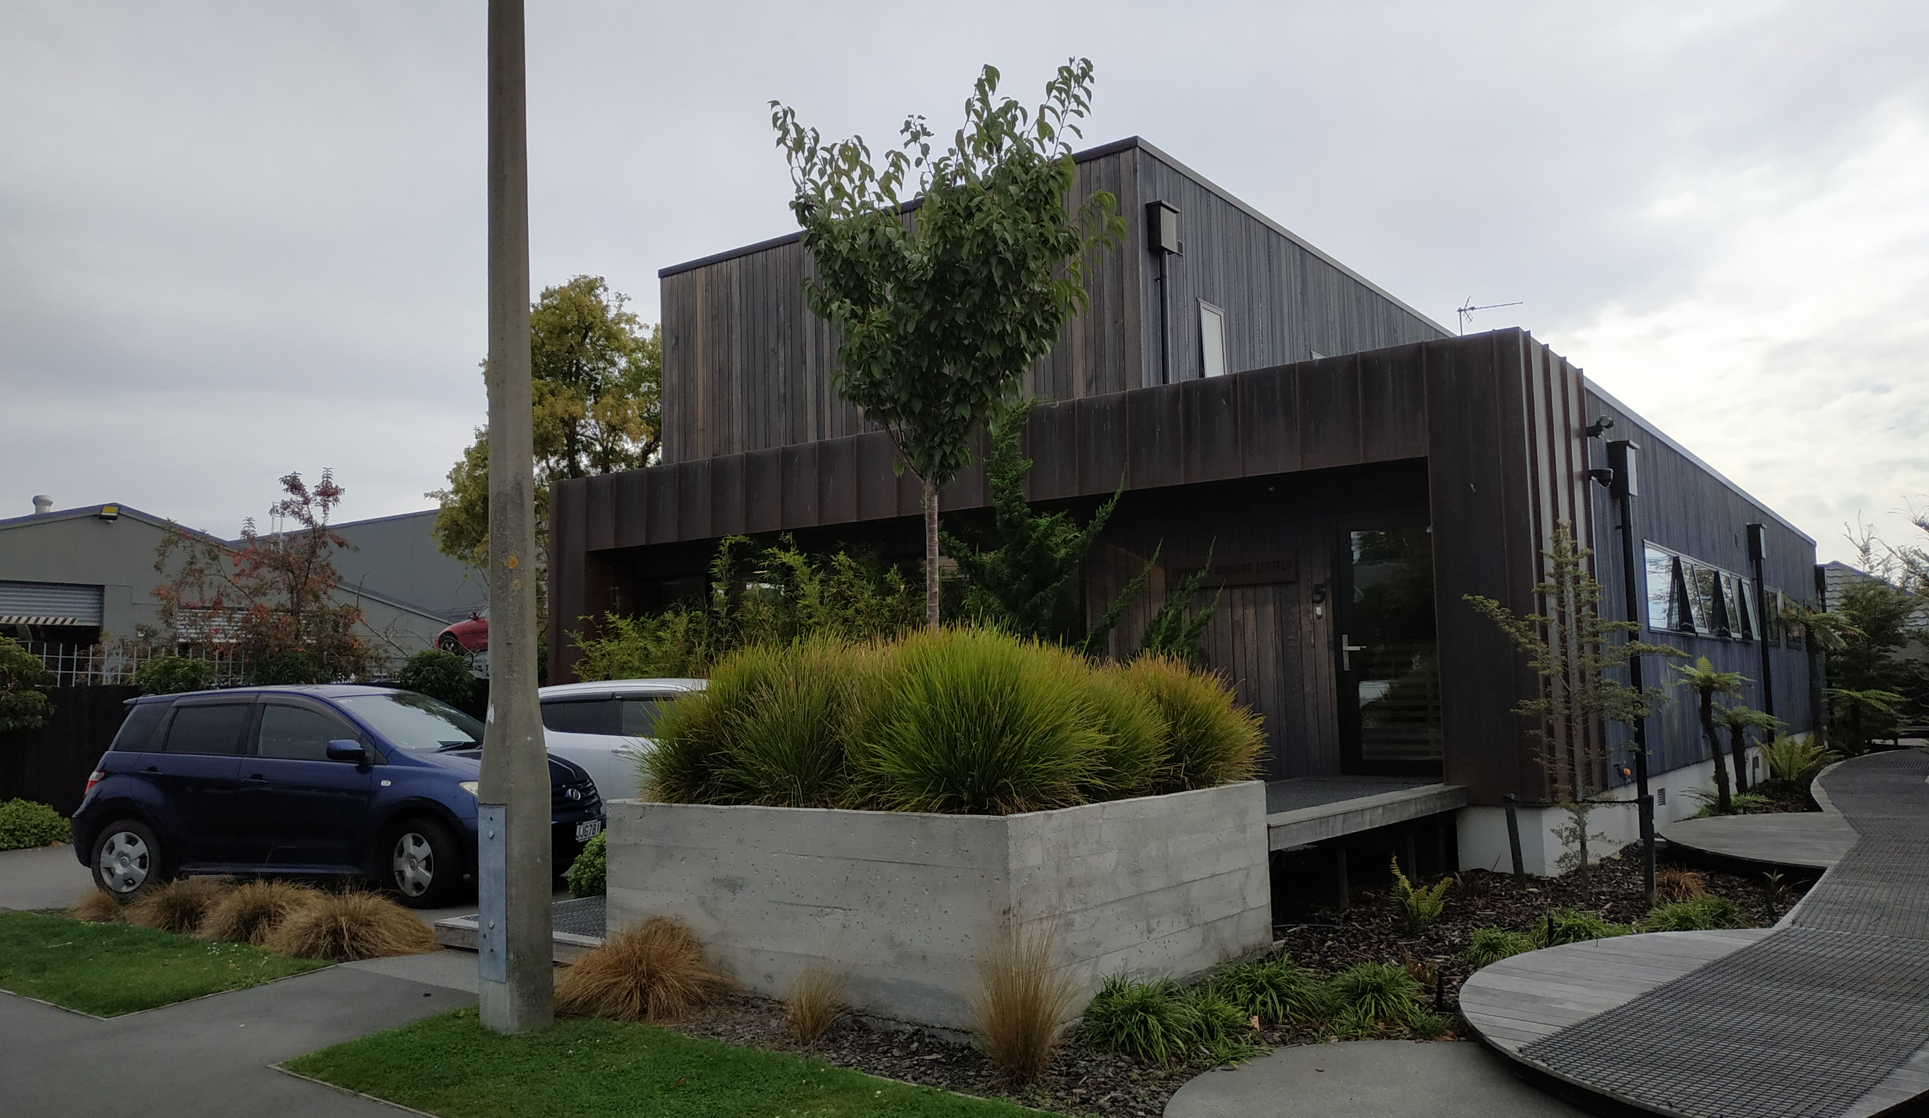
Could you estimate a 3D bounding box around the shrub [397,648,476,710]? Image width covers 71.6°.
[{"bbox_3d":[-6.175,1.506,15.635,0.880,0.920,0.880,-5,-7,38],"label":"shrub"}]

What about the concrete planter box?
[{"bbox_3d":[-0.110,1.706,7.341,2.671,0.910,2.473,-5,-7,38],"label":"concrete planter box"}]

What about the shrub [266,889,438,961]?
[{"bbox_3d":[-3.500,2.074,7.651,0.950,0.330,0.880,-5,-7,38],"label":"shrub"}]

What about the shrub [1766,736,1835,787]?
[{"bbox_3d":[11.131,2.684,17.917,0.900,0.660,0.900,-5,-7,38],"label":"shrub"}]

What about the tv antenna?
[{"bbox_3d":[8.366,-3.899,21.275,0.977,0.700,0.420,-3,-6,27],"label":"tv antenna"}]

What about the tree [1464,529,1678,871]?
[{"bbox_3d":[4.216,1.016,9.250,1.430,2.533,1.350,-3,-6,24],"label":"tree"}]

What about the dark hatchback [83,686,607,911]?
[{"bbox_3d":[-4.475,1.671,9.850,3.860,1.530,1.690,-2,-6,16],"label":"dark hatchback"}]

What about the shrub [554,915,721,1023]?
[{"bbox_3d":[-1.540,1.877,6.286,0.820,0.443,0.740,1,-5,-14],"label":"shrub"}]

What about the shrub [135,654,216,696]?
[{"bbox_3d":[-7.961,1.310,13.446,0.800,0.800,0.800,-5,-7,38],"label":"shrub"}]

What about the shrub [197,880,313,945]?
[{"bbox_3d":[-4.325,2.112,8.159,0.760,0.356,0.720,2,-6,-27],"label":"shrub"}]

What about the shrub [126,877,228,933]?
[{"bbox_3d":[-5.032,2.169,8.547,0.700,0.323,0.680,3,-6,-30],"label":"shrub"}]

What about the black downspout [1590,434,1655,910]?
[{"bbox_3d":[5.758,0.935,11.600,0.420,4.010,0.400,-4,-7,38],"label":"black downspout"}]

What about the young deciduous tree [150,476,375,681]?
[{"bbox_3d":[-7.920,0.715,15.100,2.450,3.400,2.200,2,-6,-28],"label":"young deciduous tree"}]

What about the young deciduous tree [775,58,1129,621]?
[{"bbox_3d":[-0.090,-0.947,7.600,1.980,3.750,1.850,0,-5,-1],"label":"young deciduous tree"}]

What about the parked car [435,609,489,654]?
[{"bbox_3d":[-12.350,1.957,36.220,4.250,1.320,1.760,-3,-6,21],"label":"parked car"}]

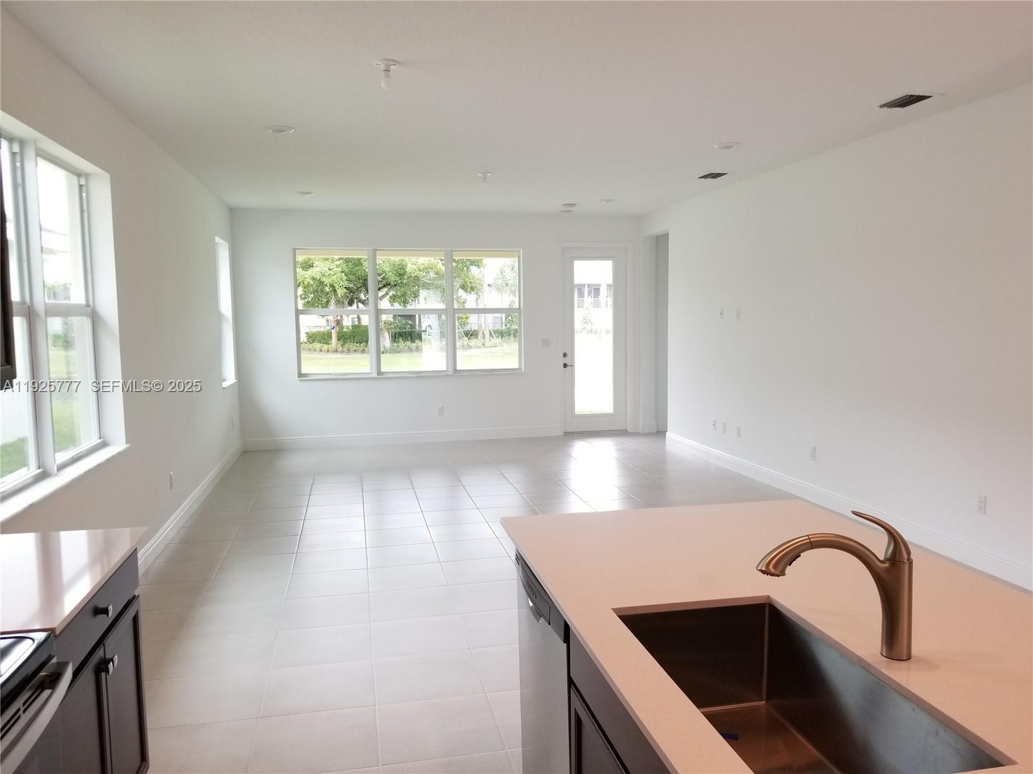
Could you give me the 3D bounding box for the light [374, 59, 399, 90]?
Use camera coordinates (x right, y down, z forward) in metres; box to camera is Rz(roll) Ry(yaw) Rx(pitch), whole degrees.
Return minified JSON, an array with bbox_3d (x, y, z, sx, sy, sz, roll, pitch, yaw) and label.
[{"bbox_3d":[-0.646,-1.552,3.875,0.120,0.140,0.120,-2,6,-12],"label":"light"}]

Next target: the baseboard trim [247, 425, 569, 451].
[{"bbox_3d":[-1.361,0.644,9.770,3.970,0.135,0.018,-2,6,-12],"label":"baseboard trim"}]

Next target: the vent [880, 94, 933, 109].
[{"bbox_3d":[2.358,-1.726,4.702,0.210,0.025,0.300,-2,6,-12],"label":"vent"}]

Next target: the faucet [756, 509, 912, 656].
[{"bbox_3d":[0.648,0.404,1.575,0.325,0.306,0.062,-1,5,-3],"label":"faucet"}]

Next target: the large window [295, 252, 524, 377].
[{"bbox_3d":[-1.291,-0.928,9.689,2.780,1.570,0.110,-2,6,-12],"label":"large window"}]

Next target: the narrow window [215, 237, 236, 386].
[{"bbox_3d":[-3.211,-0.801,8.431,0.120,1.560,0.850,-2,6,-12],"label":"narrow window"}]

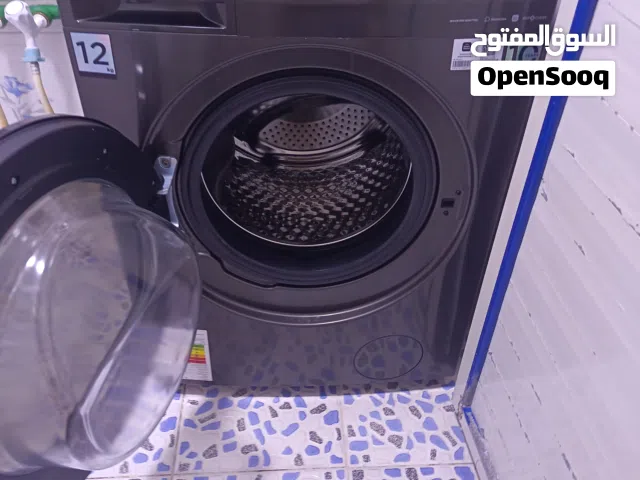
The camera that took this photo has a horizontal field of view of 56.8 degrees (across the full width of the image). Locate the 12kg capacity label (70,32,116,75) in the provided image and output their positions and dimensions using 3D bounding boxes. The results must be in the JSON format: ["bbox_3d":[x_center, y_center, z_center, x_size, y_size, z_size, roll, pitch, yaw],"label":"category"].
[{"bbox_3d":[-0.283,-0.233,0.741,0.047,0.051,0.005,1,38,-2],"label":"12kg capacity label"}]

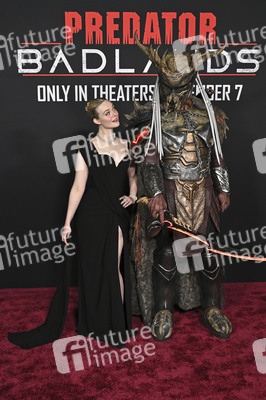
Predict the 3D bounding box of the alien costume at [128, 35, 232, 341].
[{"bbox_3d":[0.390,-0.072,3.516,0.820,2.270,0.620,-1,10,-3],"label":"alien costume"}]

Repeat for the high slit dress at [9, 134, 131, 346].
[{"bbox_3d":[-0.489,0.309,3.428,0.950,1.550,0.500,-3,10,-17],"label":"high slit dress"}]

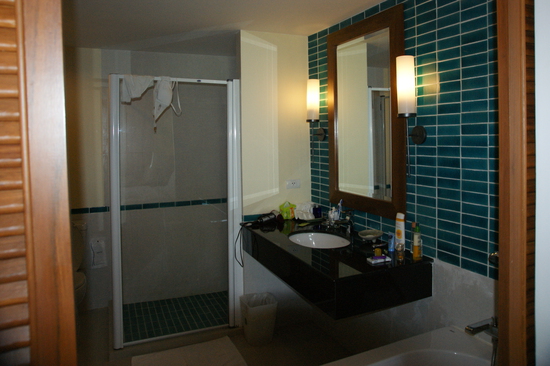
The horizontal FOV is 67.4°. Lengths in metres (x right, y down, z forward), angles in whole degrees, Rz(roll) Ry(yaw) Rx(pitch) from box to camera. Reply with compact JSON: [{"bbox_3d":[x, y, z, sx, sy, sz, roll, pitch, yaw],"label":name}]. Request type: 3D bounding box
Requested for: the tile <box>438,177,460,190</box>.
[{"bbox_3d":[0.860,0.006,2.030,0.010,0.049,0.148,-5,6,-23],"label":"tile"}]

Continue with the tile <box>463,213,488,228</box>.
[{"bbox_3d":[0.894,0.167,1.852,0.010,0.049,0.148,-3,5,-22],"label":"tile"}]

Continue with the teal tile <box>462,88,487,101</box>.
[{"bbox_3d":[0.922,-0.402,1.893,0.010,0.050,0.147,-4,5,-23],"label":"teal tile"}]

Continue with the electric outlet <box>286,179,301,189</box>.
[{"bbox_3d":[0.153,0.014,3.306,0.120,0.070,0.012,-4,5,-23],"label":"electric outlet"}]

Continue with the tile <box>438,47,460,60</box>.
[{"bbox_3d":[0.822,-0.608,1.939,0.010,0.049,0.148,-3,5,-22],"label":"tile"}]

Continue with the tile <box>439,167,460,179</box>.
[{"bbox_3d":[0.872,-0.047,2.062,0.010,0.050,0.147,-4,5,-23],"label":"tile"}]

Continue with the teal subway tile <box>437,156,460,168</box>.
[{"bbox_3d":[0.855,-0.102,2.027,0.010,0.050,0.150,-4,6,-23],"label":"teal subway tile"}]

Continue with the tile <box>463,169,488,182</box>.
[{"bbox_3d":[0.916,-0.033,1.888,0.010,0.049,0.148,-5,6,-23],"label":"tile"}]

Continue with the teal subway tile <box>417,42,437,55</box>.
[{"bbox_3d":[0.776,-0.689,2.112,0.010,0.050,0.150,-4,6,-23],"label":"teal subway tile"}]

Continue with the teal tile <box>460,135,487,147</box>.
[{"bbox_3d":[0.886,-0.189,1.832,0.010,0.049,0.148,-3,5,-22],"label":"teal tile"}]

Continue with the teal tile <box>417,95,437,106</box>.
[{"bbox_3d":[0.785,-0.428,2.136,0.010,0.050,0.150,-4,6,-23],"label":"teal tile"}]

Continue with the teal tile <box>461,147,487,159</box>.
[{"bbox_3d":[0.912,-0.137,1.877,0.010,0.049,0.148,-5,6,-23],"label":"teal tile"}]

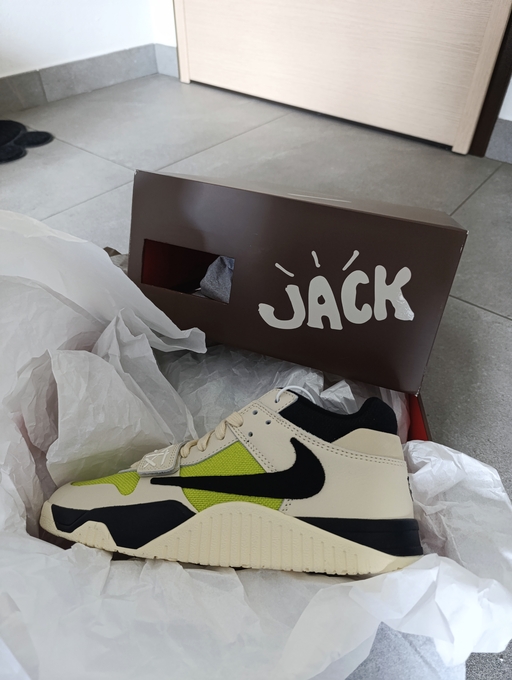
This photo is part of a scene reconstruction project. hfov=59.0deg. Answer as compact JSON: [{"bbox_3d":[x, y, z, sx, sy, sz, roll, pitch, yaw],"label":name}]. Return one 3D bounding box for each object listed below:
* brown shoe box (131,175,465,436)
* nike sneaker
[{"bbox_3d":[0.040,-0.086,0.552,0.348,0.170,0.150,15,21,14],"label":"brown shoe box"},{"bbox_3d":[-0.028,0.101,0.363,0.308,0.110,0.132,1,75,8],"label":"nike sneaker"}]

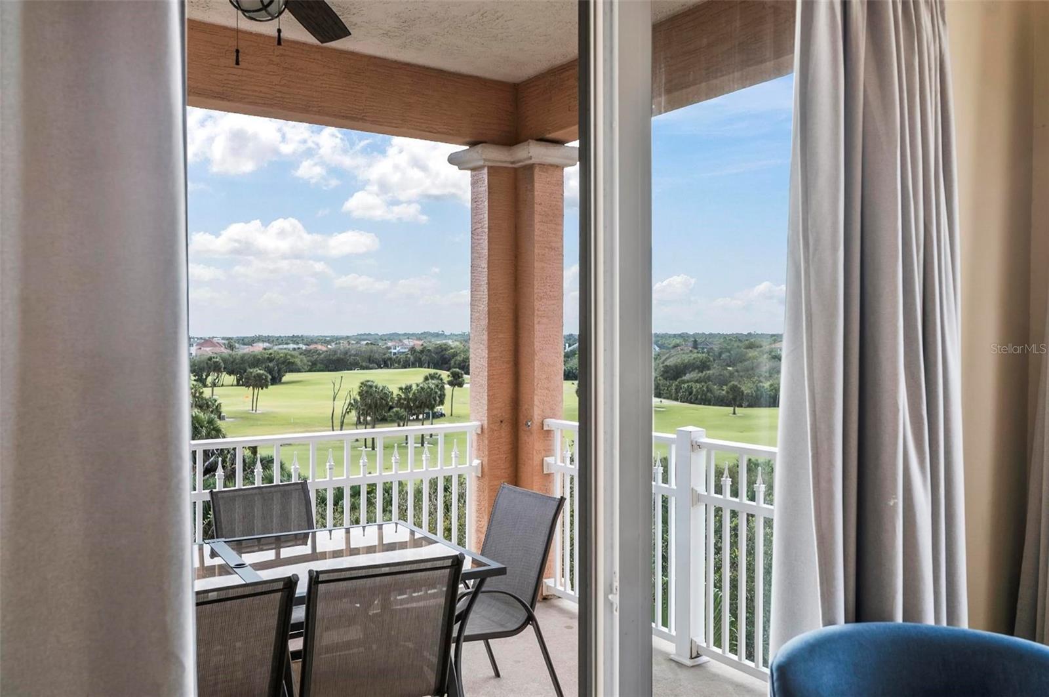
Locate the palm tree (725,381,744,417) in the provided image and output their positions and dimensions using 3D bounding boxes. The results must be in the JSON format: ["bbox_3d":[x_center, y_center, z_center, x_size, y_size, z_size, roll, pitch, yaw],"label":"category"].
[{"bbox_3d":[37.333,8.867,145.000,3.200,5.950,3.200,0,1,0],"label":"palm tree"}]

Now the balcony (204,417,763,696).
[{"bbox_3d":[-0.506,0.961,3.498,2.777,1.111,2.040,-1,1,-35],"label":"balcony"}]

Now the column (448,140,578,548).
[{"bbox_3d":[-0.050,0.148,4.981,0.596,2.707,0.576,-1,1,-35],"label":"column"}]

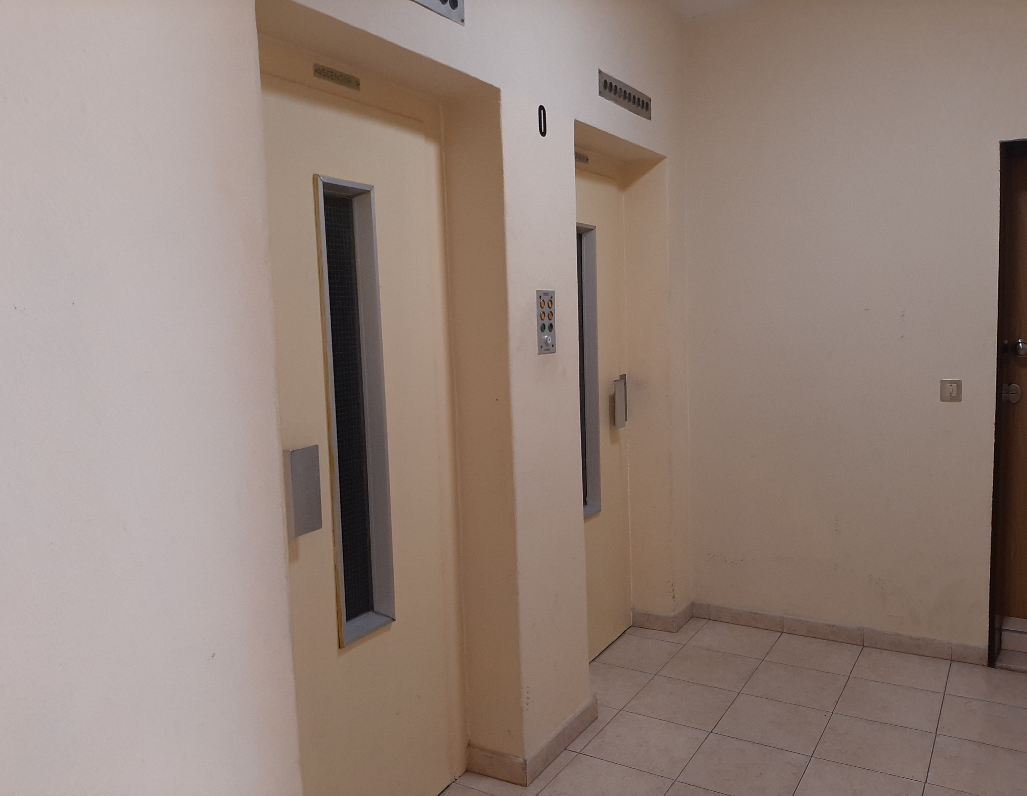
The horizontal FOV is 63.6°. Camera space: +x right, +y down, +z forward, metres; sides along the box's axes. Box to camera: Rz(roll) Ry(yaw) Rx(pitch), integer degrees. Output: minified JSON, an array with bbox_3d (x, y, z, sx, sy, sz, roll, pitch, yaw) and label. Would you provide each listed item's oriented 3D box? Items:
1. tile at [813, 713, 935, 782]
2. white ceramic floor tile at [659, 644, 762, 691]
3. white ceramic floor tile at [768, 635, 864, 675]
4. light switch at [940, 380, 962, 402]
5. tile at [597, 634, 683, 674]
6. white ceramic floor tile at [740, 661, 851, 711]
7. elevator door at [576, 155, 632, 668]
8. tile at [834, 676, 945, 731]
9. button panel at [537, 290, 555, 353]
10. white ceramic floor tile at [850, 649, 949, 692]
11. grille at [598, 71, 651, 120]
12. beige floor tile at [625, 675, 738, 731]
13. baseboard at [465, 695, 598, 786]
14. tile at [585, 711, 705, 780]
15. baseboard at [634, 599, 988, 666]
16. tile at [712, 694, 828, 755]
[{"bbox_3d":[1.190,1.145,2.719,0.330,0.010,0.330,1,7,32],"label":"tile"},{"bbox_3d":[0.798,1.097,3.350,0.330,0.010,0.330,1,7,32],"label":"white ceramic floor tile"},{"bbox_3d":[1.256,1.069,3.457,0.330,0.010,0.330,1,7,32],"label":"white ceramic floor tile"},{"bbox_3d":[1.712,-0.026,3.237,0.076,0.083,0.012,1,7,32],"label":"light switch"},{"bbox_3d":[0.531,1.090,3.518,0.296,0.010,0.336,2,7,32],"label":"tile"},{"bbox_3d":[1.083,1.105,3.179,0.333,0.010,0.336,2,7,32],"label":"white ceramic floor tile"},{"bbox_3d":[0.266,0.095,3.368,0.057,2.015,0.843,2,7,32],"label":"elevator door"},{"bbox_3d":[1.364,1.111,3.000,0.330,0.010,0.330,1,7,32],"label":"tile"},{"bbox_3d":[0.106,-0.240,2.625,0.011,0.199,0.120,2,7,32],"label":"button panel"},{"bbox_3d":[1.540,1.079,3.286,0.333,0.010,0.328,2,7,32],"label":"white ceramic floor tile"},{"bbox_3d":[0.436,-1.146,3.150,0.010,0.087,0.497,1,7,30],"label":"grille"},{"bbox_3d":[0.623,1.130,3.069,0.333,0.010,0.336,2,7,32],"label":"beige floor tile"},{"bbox_3d":[0.076,1.132,2.816,0.223,0.078,0.495,1,7,32],"label":"baseboard"},{"bbox_3d":[0.448,1.166,2.788,0.330,0.010,0.330,1,7,32],"label":"tile"},{"bbox_3d":[1.215,1.018,3.550,1.425,0.081,0.240,2,7,32],"label":"baseboard"},{"bbox_3d":[0.907,1.138,2.894,0.333,0.010,0.336,2,7,32],"label":"tile"}]

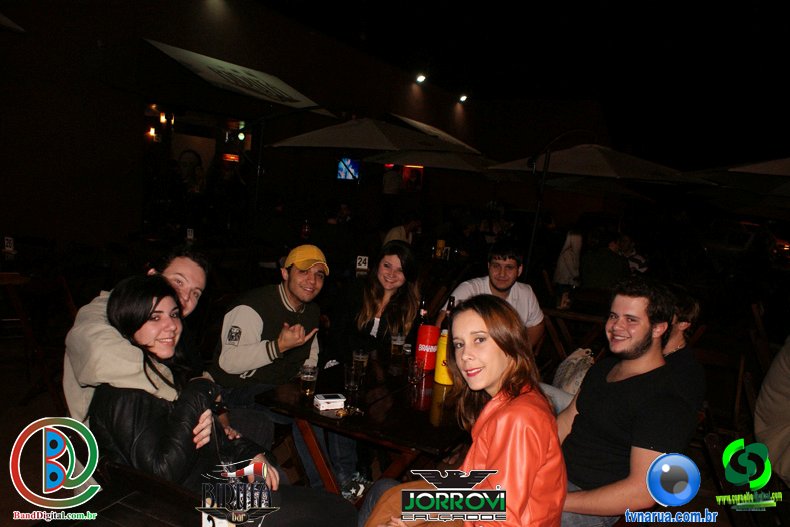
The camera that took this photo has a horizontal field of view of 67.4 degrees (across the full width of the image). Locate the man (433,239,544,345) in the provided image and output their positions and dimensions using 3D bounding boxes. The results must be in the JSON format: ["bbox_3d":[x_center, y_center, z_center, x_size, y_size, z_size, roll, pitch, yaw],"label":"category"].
[{"bbox_3d":[0.471,0.506,2.949,0.600,1.220,0.800,6,7,17],"label":"man"}]

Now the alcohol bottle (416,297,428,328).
[{"bbox_3d":[0.114,0.277,2.400,0.075,0.290,0.075,4,7,0],"label":"alcohol bottle"}]

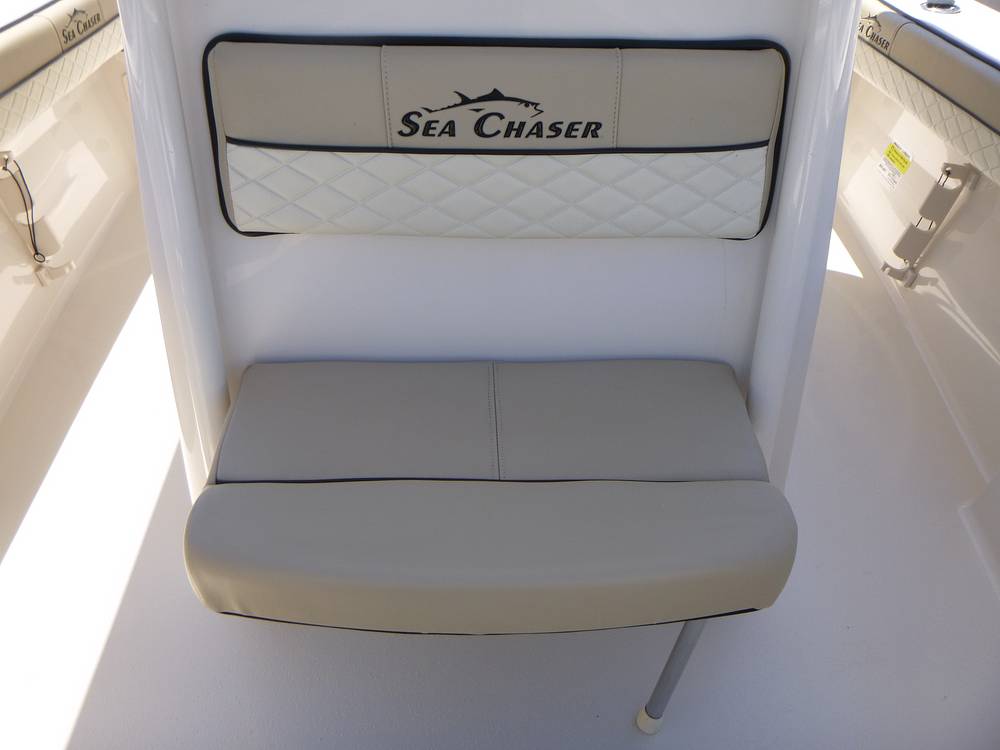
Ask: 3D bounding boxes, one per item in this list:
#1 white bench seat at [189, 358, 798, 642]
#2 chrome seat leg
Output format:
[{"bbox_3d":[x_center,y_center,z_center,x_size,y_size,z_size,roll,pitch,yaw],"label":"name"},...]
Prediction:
[{"bbox_3d":[-0.013,0.164,1.289,0.800,0.130,0.441,0,38,0],"label":"white bench seat"},{"bbox_3d":[0.256,0.428,1.308,0.040,0.310,0.040,6,37,-5],"label":"chrome seat leg"}]

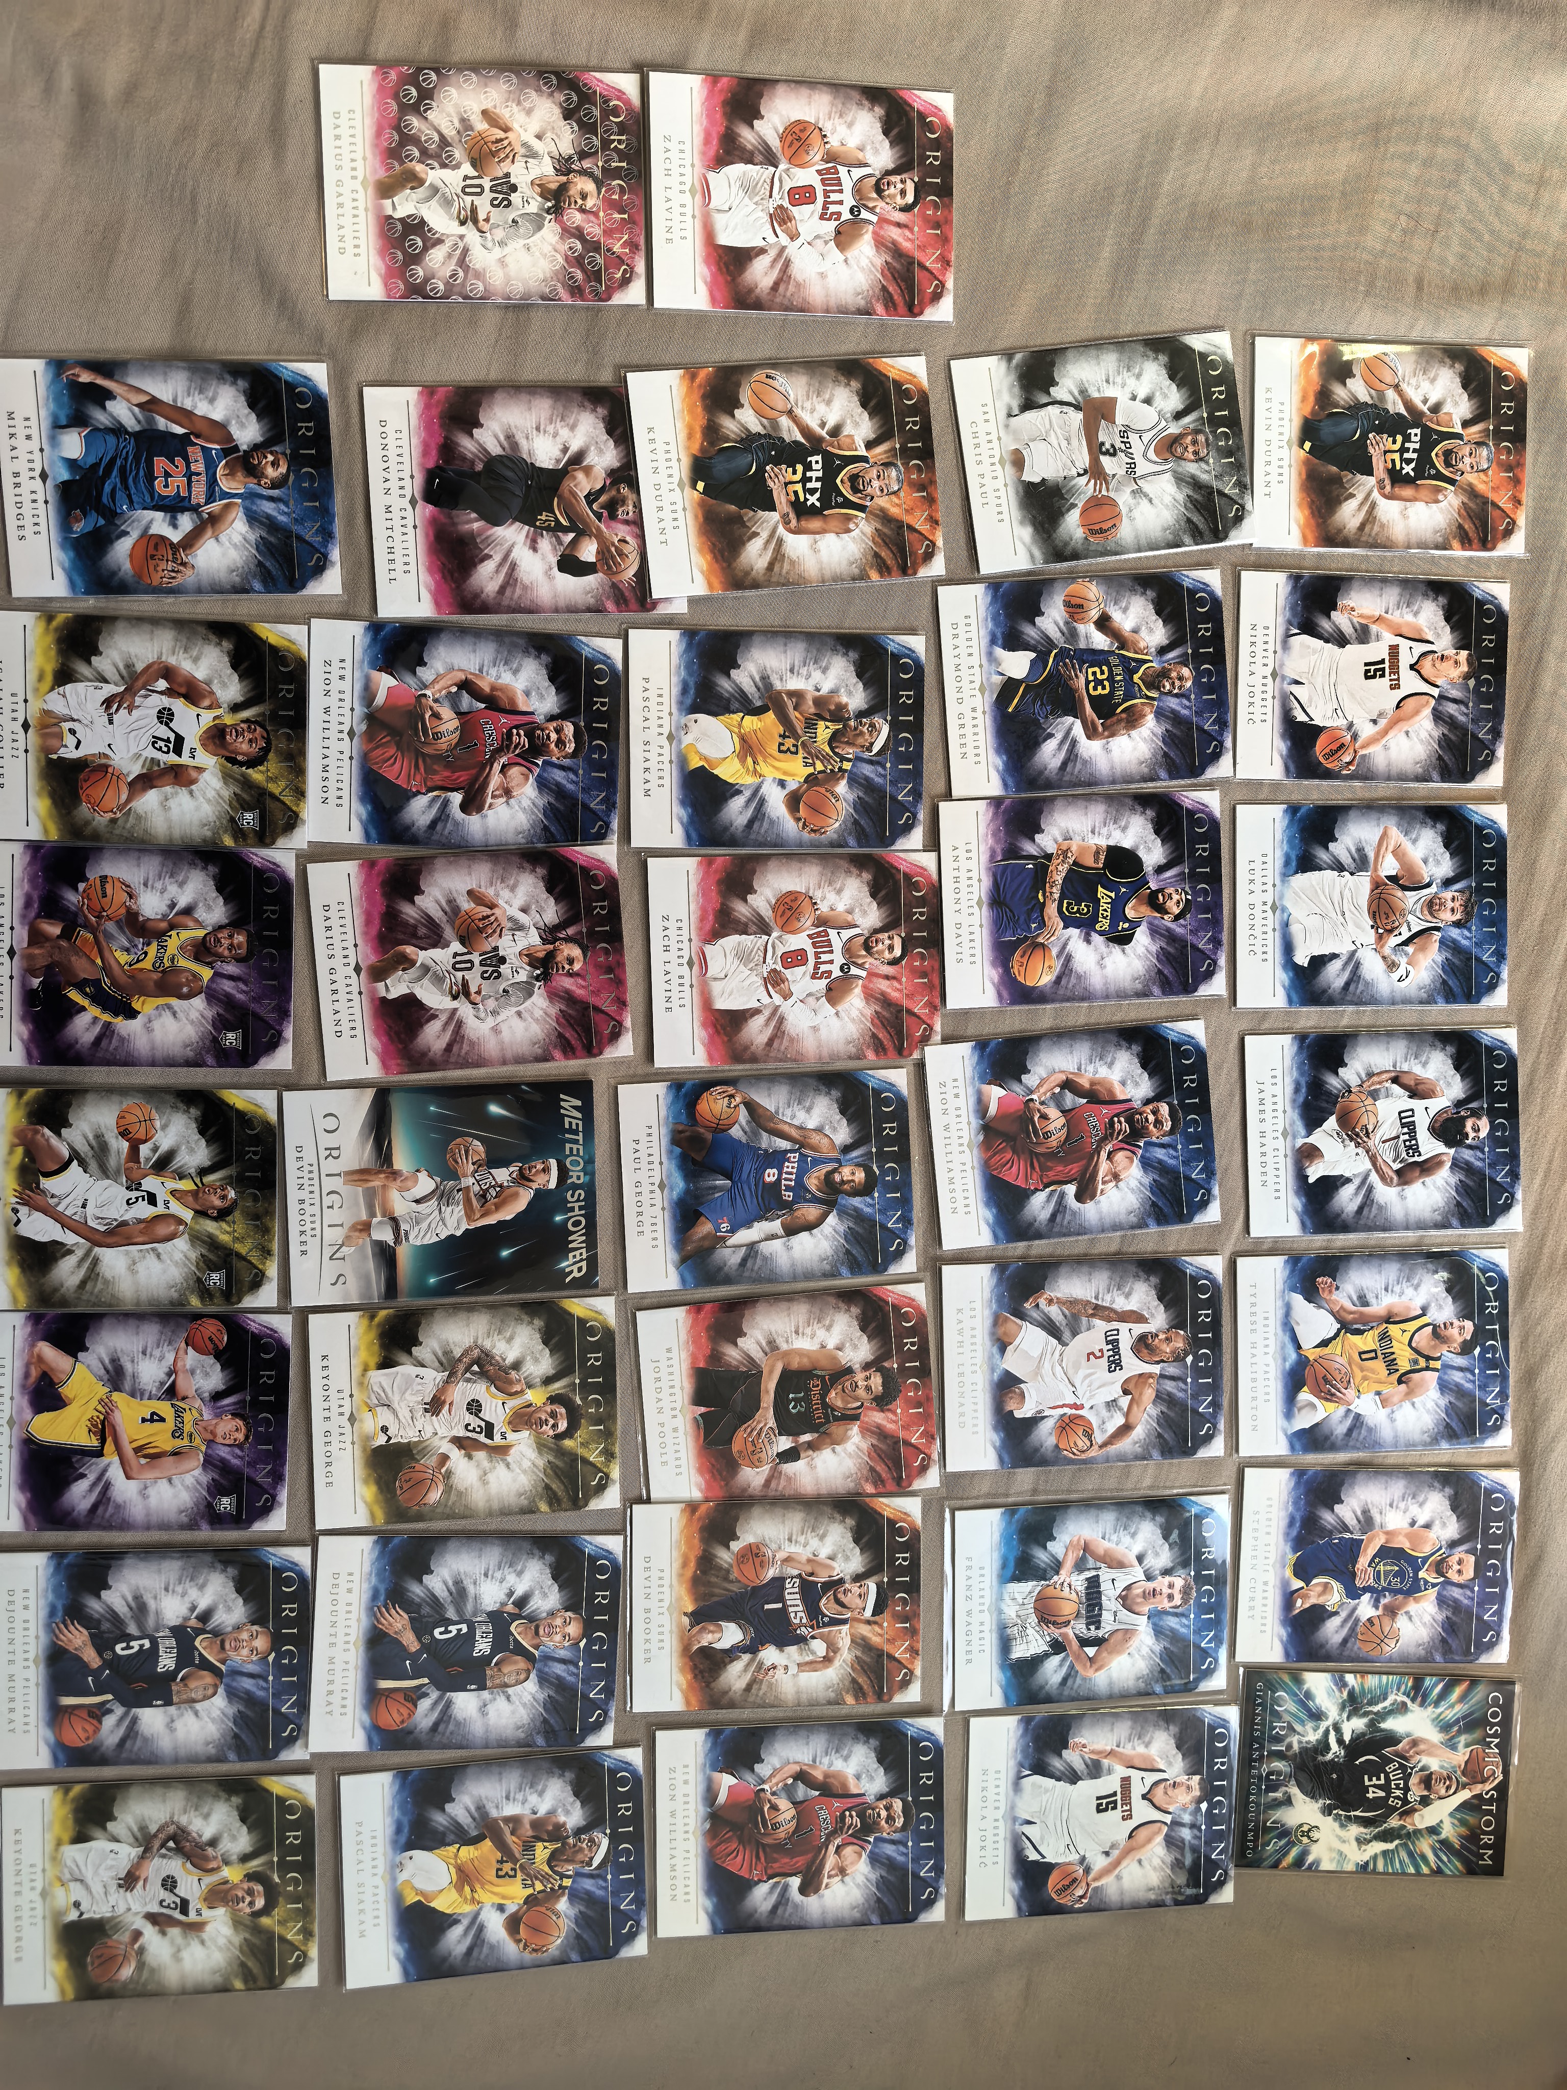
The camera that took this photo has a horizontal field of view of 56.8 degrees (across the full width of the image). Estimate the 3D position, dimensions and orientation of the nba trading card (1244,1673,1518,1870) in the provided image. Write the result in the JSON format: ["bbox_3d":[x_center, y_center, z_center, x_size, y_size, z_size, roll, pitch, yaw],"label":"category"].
[{"bbox_3d":[0.191,0.235,0.468,0.089,0.001,0.064,4,91,-3],"label":"nba trading card"}]

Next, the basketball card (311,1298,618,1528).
[{"bbox_3d":[-0.094,0.109,0.430,0.089,0.001,0.064,-2,93,-7],"label":"basketball card"}]

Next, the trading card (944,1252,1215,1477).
[{"bbox_3d":[0.094,0.099,0.451,0.089,0.001,0.064,-1,92,-6],"label":"trading card"}]

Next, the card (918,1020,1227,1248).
[{"bbox_3d":[0.090,0.028,0.449,0.089,0.001,0.064,-5,93,-7],"label":"card"}]

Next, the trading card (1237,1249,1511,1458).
[{"bbox_3d":[0.188,0.098,0.460,0.089,0.001,0.064,-1,91,-4],"label":"trading card"}]

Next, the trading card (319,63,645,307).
[{"bbox_3d":[-0.084,-0.243,0.410,0.089,0.001,0.064,-2,93,-5],"label":"trading card"}]

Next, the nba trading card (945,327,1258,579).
[{"bbox_3d":[0.098,-0.180,0.441,0.089,0.001,0.064,-9,94,-7],"label":"nba trading card"}]

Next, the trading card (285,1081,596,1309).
[{"bbox_3d":[-0.101,0.043,0.428,0.089,0.001,0.064,-2,93,-7],"label":"trading card"}]

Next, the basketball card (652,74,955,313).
[{"bbox_3d":[0.006,-0.246,0.422,0.089,0.001,0.064,-1,97,-8],"label":"basketball card"}]

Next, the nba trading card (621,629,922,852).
[{"bbox_3d":[-0.002,-0.091,0.434,0.089,0.001,0.064,-1,96,-7],"label":"nba trading card"}]

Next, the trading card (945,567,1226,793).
[{"bbox_3d":[0.093,-0.111,0.443,0.089,0.001,0.064,-5,93,-7],"label":"trading card"}]

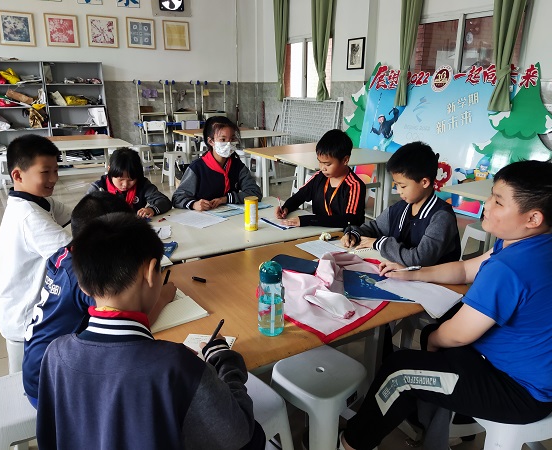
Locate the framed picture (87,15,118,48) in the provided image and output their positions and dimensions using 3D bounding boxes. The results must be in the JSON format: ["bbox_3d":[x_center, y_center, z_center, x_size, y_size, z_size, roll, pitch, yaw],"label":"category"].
[{"bbox_3d":[-2.839,-3.180,7.136,0.476,0.470,0.030,-9,20,-26],"label":"framed picture"}]

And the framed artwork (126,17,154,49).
[{"bbox_3d":[-2.337,-3.326,7.547,0.465,0.481,0.030,-8,20,-24],"label":"framed artwork"}]

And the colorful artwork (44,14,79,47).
[{"bbox_3d":[-3.382,-3.074,6.870,0.484,0.474,0.030,-9,20,-26],"label":"colorful artwork"}]

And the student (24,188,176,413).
[{"bbox_3d":[-0.570,0.446,1.512,0.620,1.160,0.470,-8,20,-24],"label":"student"}]

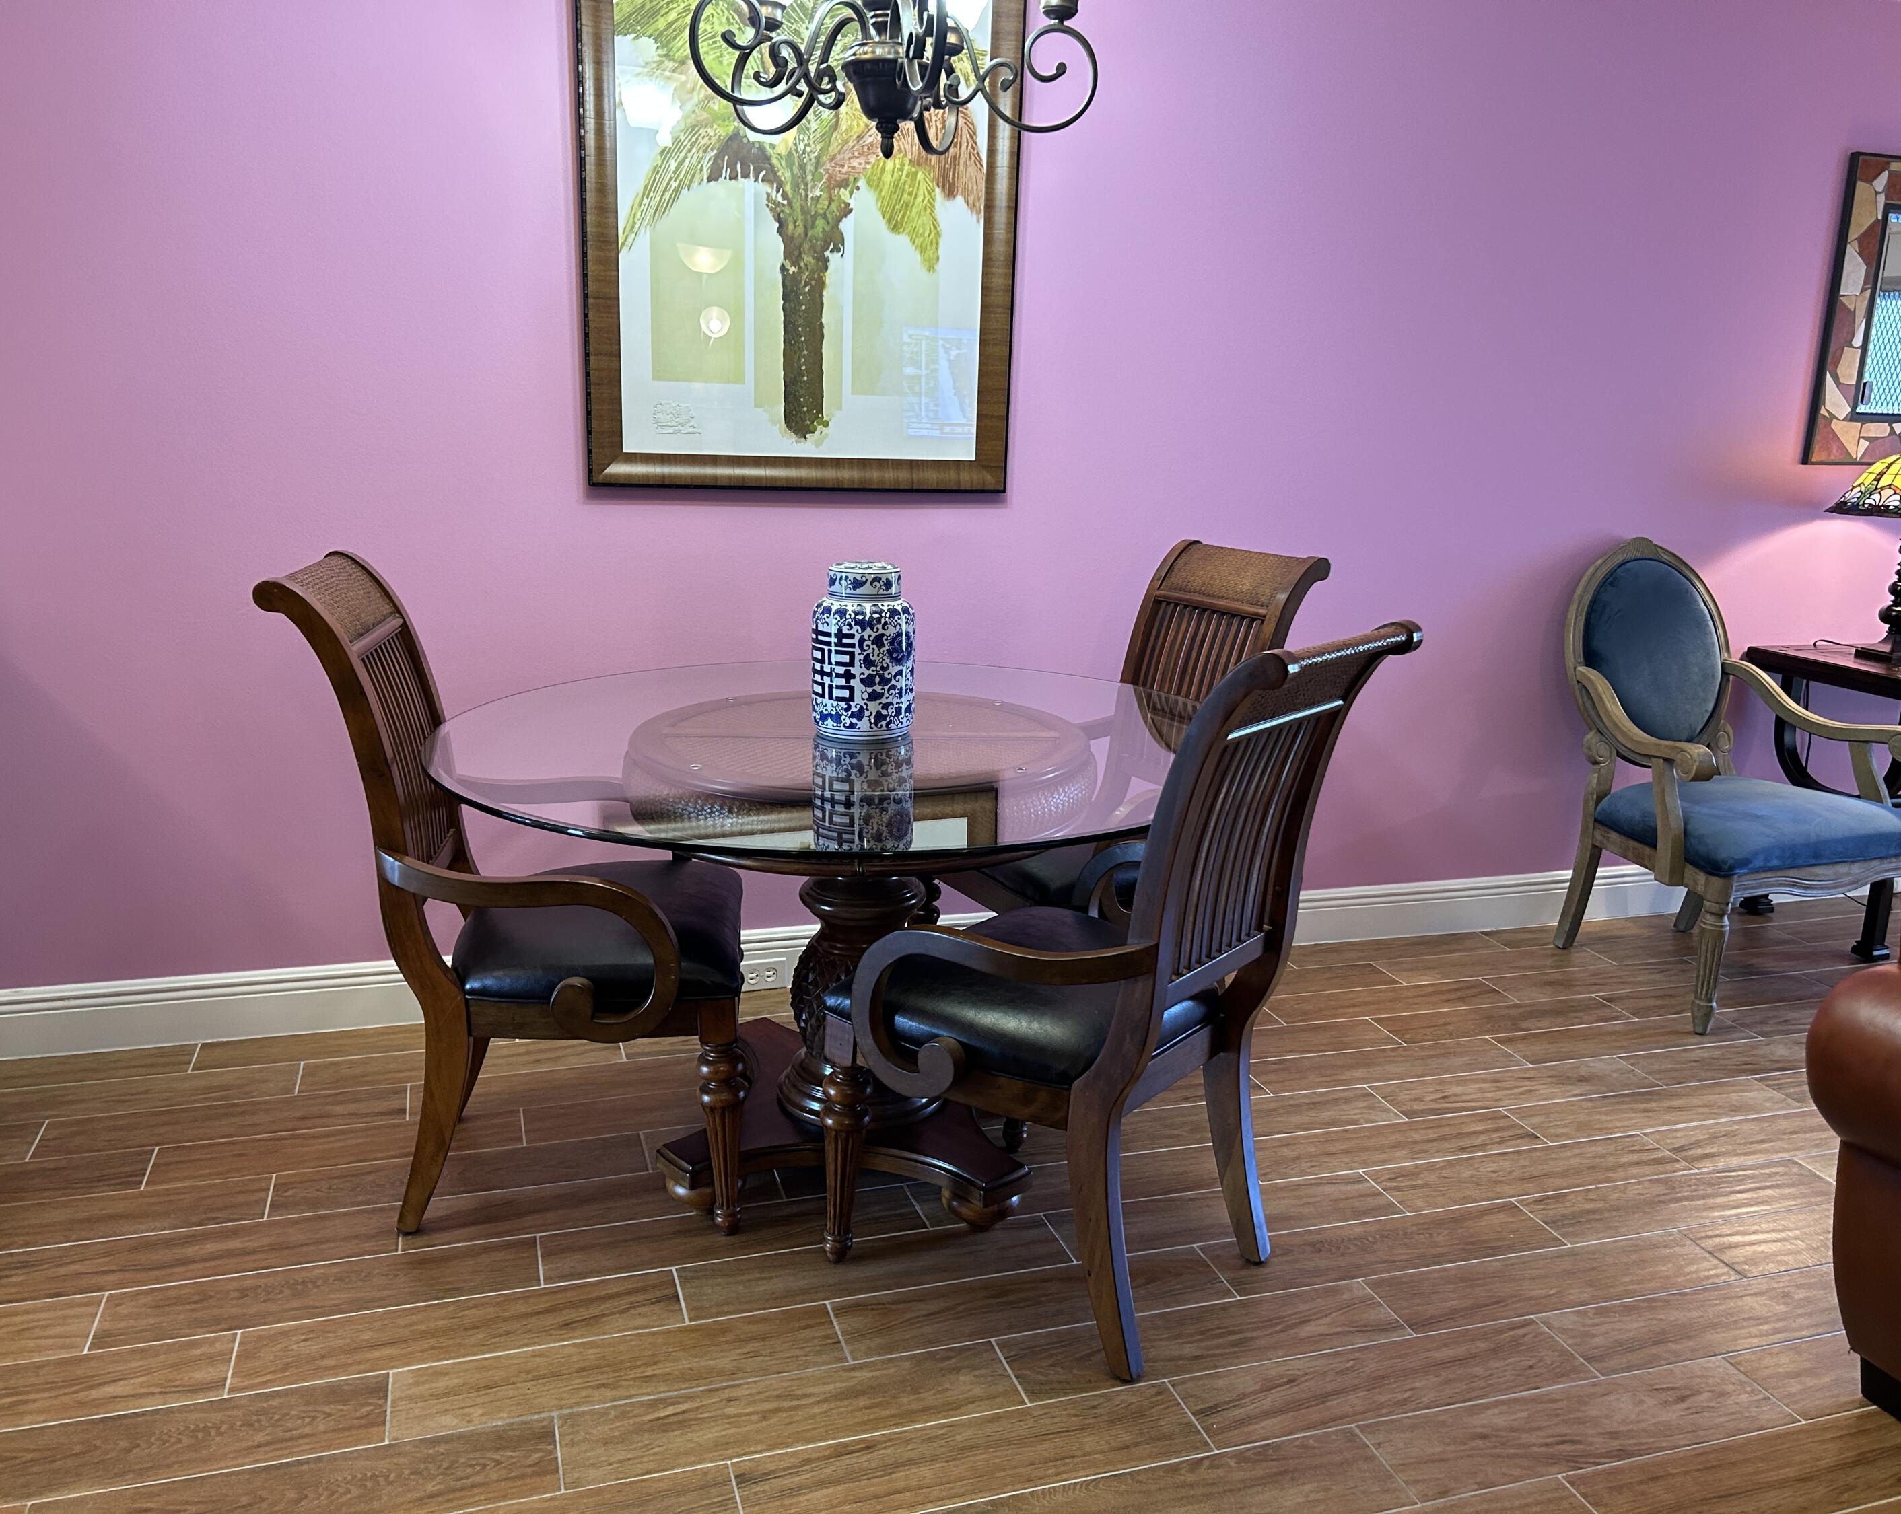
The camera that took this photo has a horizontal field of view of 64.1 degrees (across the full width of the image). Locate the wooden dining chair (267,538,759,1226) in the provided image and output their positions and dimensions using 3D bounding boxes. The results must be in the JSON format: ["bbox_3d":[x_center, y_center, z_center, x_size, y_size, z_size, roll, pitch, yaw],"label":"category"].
[{"bbox_3d":[-0.695,0.203,2.514,0.695,1.042,0.575,0,13,-9],"label":"wooden dining chair"}]

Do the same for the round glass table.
[{"bbox_3d":[-0.172,0.334,2.612,1.365,0.775,1.365,2,13,0],"label":"round glass table"}]

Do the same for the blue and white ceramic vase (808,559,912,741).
[{"bbox_3d":[-0.140,-0.179,2.511,0.176,0.272,0.176,2,13,0],"label":"blue and white ceramic vase"}]

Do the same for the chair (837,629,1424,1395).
[{"bbox_3d":[0.238,0.295,2.256,0.695,1.042,0.575,12,17,36],"label":"chair"}]

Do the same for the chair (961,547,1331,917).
[{"bbox_3d":[0.336,0.093,3.120,0.695,1.042,0.575,-6,15,-30],"label":"chair"}]

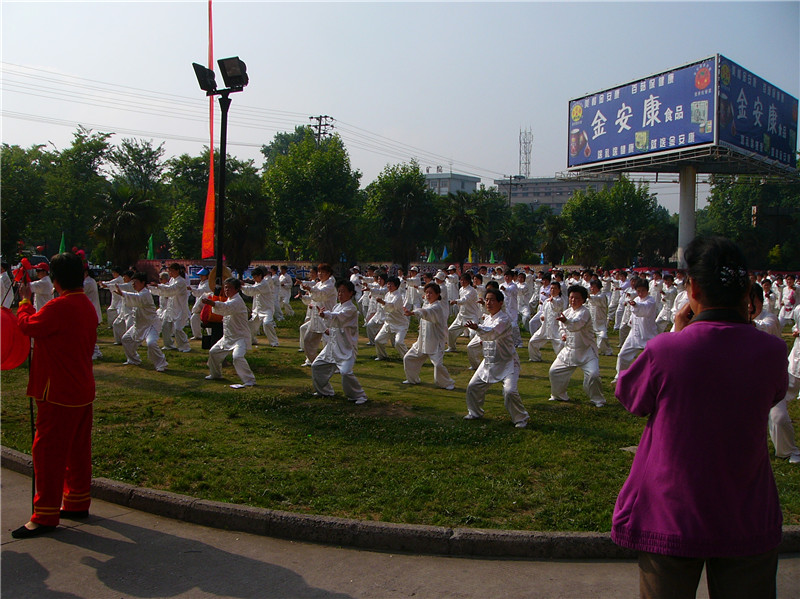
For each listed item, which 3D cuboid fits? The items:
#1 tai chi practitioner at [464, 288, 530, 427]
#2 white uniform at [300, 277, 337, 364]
[{"bbox_3d":[0.945,0.541,8.062,0.630,1.296,0.700,-2,4,-45],"label":"tai chi practitioner"},{"bbox_3d":[-1.188,0.308,12.125,0.550,1.286,0.620,-2,4,-40],"label":"white uniform"}]

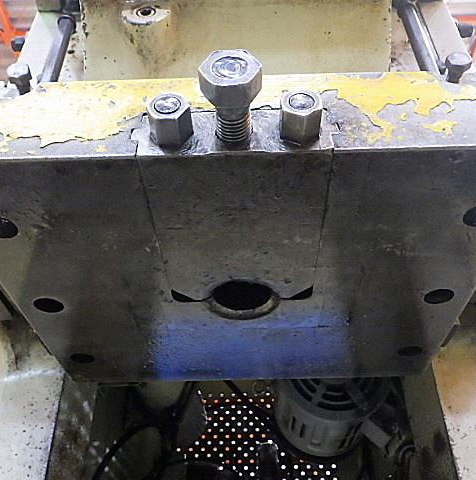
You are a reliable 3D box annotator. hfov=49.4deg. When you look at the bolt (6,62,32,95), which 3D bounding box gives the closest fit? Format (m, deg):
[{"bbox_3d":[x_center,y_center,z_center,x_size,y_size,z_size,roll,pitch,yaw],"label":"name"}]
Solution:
[{"bbox_3d":[-0.148,-0.108,0.353,0.016,0.016,0.016,-1,-38,1],"label":"bolt"}]

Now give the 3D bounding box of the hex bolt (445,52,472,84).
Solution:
[{"bbox_3d":[0.146,-0.113,0.345,0.018,0.017,0.018,-1,-37,2],"label":"hex bolt"}]

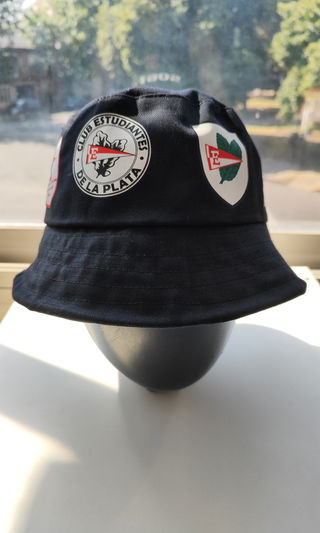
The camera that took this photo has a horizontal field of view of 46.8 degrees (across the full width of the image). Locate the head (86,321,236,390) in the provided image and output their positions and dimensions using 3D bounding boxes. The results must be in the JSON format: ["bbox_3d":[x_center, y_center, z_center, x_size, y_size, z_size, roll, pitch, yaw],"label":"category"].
[{"bbox_3d":[0.000,-0.003,0.350,0.160,0.255,0.195,0,30,0],"label":"head"}]

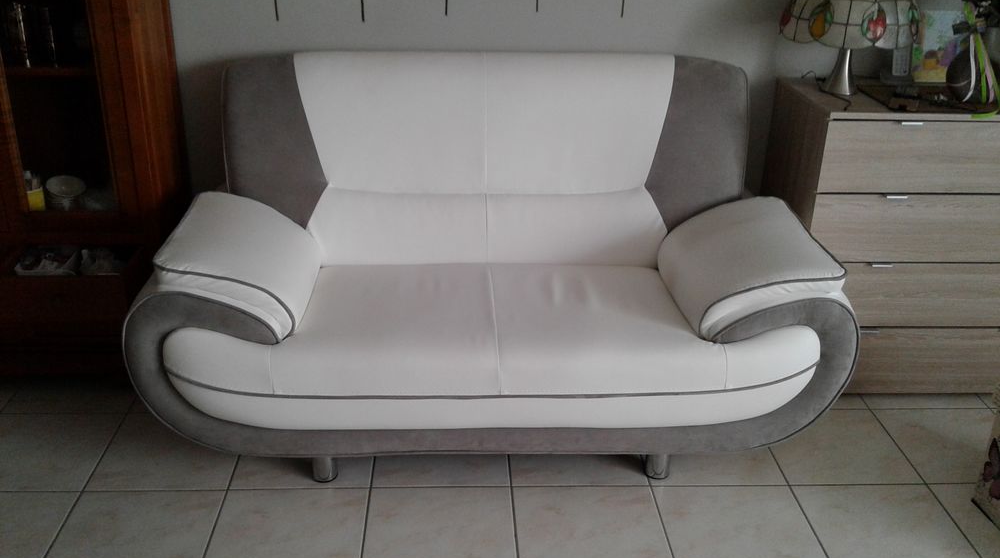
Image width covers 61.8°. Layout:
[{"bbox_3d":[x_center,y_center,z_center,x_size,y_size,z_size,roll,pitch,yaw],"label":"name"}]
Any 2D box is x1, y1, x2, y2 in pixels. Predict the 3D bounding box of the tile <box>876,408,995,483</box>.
[{"bbox_3d":[1.207,0.438,2.199,0.338,0.010,0.318,0,26,-2],"label":"tile"}]

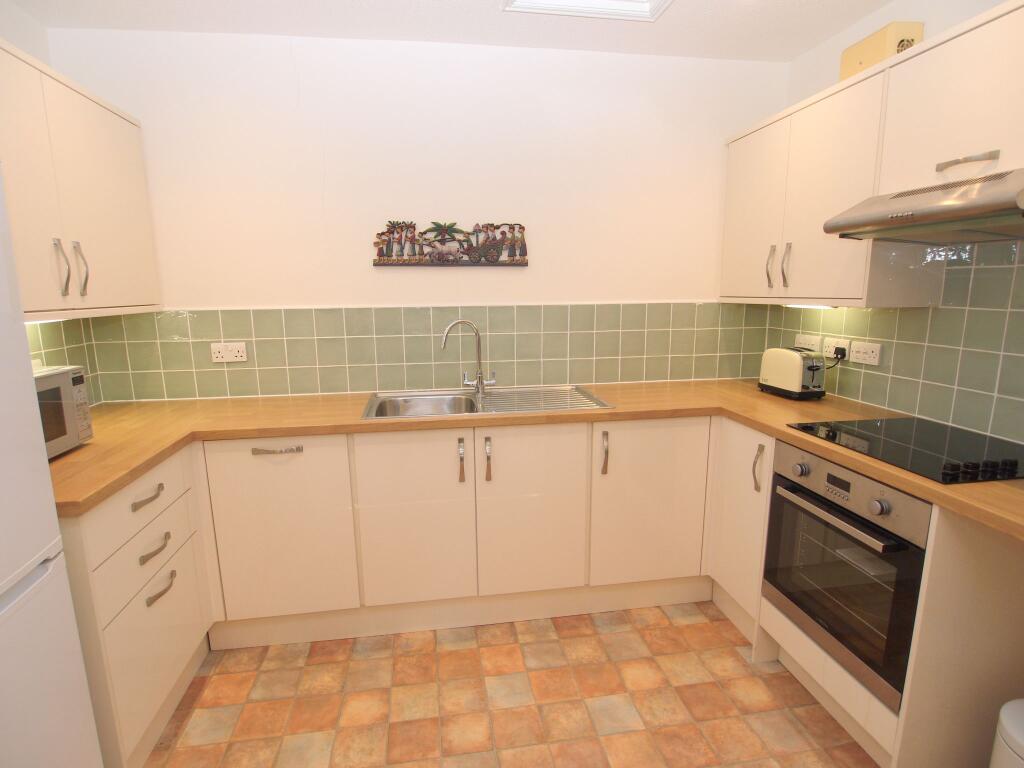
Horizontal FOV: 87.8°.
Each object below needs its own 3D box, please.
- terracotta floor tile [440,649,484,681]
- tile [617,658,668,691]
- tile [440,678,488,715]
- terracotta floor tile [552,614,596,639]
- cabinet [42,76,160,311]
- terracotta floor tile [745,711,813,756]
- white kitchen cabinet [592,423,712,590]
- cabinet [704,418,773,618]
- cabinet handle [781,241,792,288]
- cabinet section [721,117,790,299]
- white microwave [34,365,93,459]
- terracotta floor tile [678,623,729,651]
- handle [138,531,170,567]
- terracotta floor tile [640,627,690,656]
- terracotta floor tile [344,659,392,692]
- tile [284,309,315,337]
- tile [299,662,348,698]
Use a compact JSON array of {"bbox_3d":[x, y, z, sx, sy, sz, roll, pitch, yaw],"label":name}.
[{"bbox_3d":[-0.197,1.044,1.980,0.155,0.010,0.154,-2,10,-9],"label":"terracotta floor tile"},{"bbox_3d":[0.475,1.071,1.959,0.157,0.010,0.157,-2,10,-8],"label":"tile"},{"bbox_3d":[-0.170,1.071,1.826,0.155,0.010,0.154,-2,10,-9],"label":"tile"},{"bbox_3d":[0.259,1.018,2.238,0.160,0.010,0.148,-2,10,-9],"label":"terracotta floor tile"},{"bbox_3d":[-1.649,-0.651,1.968,0.307,0.732,0.570,-2,10,-8],"label":"cabinet"},{"bbox_3d":[0.860,1.127,1.716,0.160,0.010,0.162,-2,11,-9],"label":"terracotta floor tile"},{"bbox_3d":[0.533,0.446,2.490,0.500,0.717,0.560,-2,10,-8],"label":"white kitchen cabinet"},{"bbox_3d":[1.177,0.501,2.134,0.582,0.720,0.350,-2,10,-8],"label":"cabinet"},{"bbox_3d":[1.115,-0.484,2.177,0.027,0.179,0.022,-2,11,-9],"label":"cabinet handle"},{"bbox_3d":[1.252,-0.768,2.447,0.317,0.729,0.460,-2,10,-8],"label":"cabinet section"},{"bbox_3d":[-1.518,0.110,1.496,0.350,0.256,0.455,-2,10,-8],"label":"white microwave"},{"bbox_3d":[0.760,1.010,2.120,0.155,0.010,0.154,-2,10,-9],"label":"terracotta floor tile"},{"bbox_3d":[-1.074,0.502,1.625,0.027,0.024,0.174,-2,10,-8],"label":"handle"},{"bbox_3d":[0.616,1.040,2.150,0.157,0.010,0.156,-2,10,-9],"label":"terracotta floor tile"},{"bbox_3d":[-0.523,1.079,1.974,0.160,0.010,0.161,-2,10,-8],"label":"terracotta floor tile"},{"bbox_3d":[-0.981,-0.276,2.459,0.130,0.129,0.010,-2,10,-8],"label":"tile"},{"bbox_3d":[-0.684,1.090,1.954,0.157,0.010,0.156,-2,10,-9],"label":"tile"}]

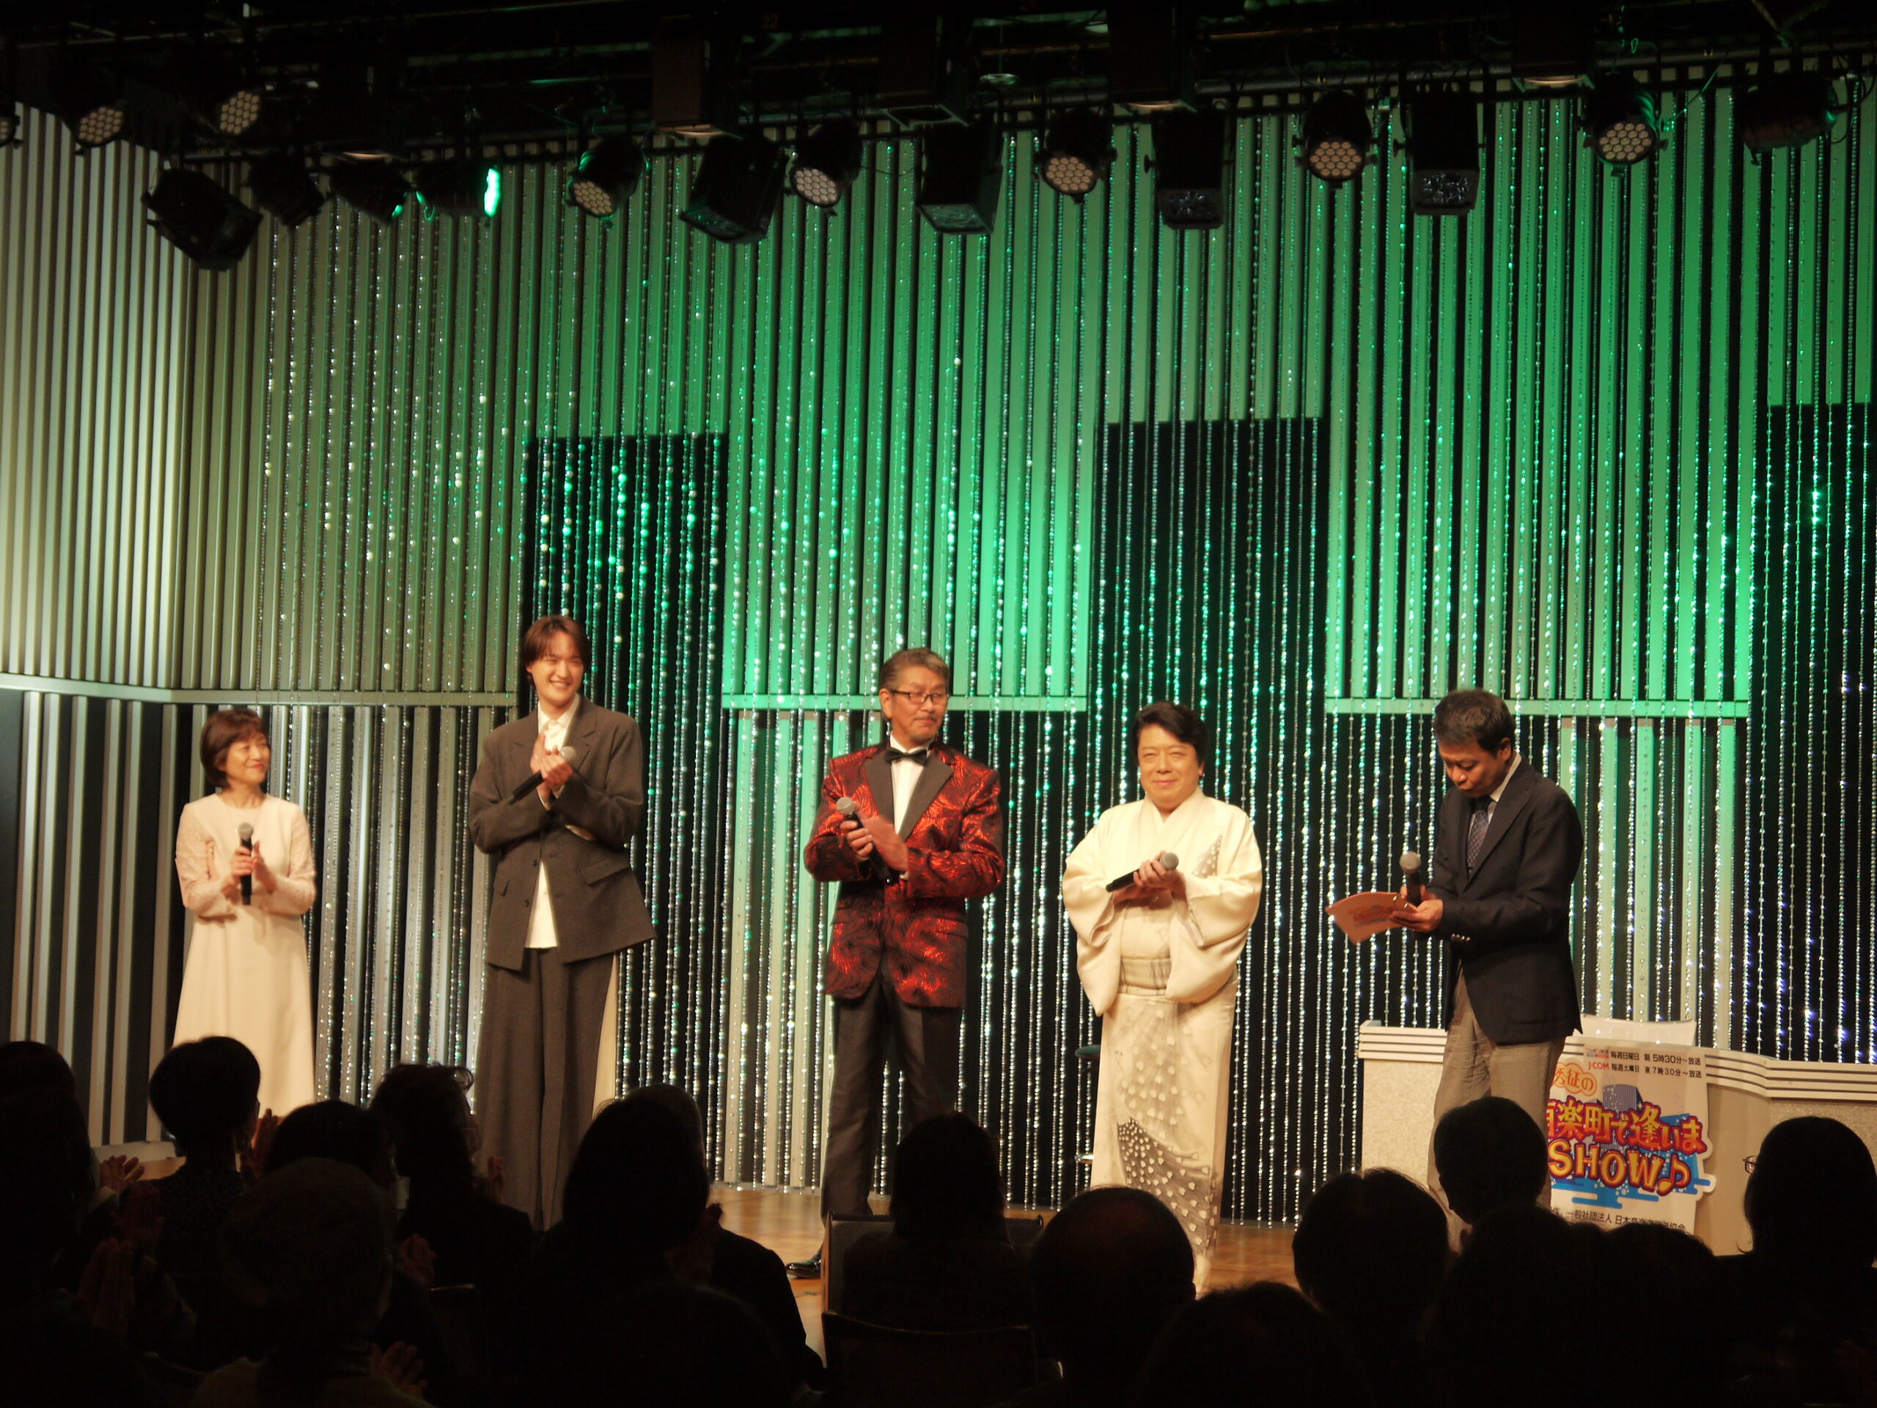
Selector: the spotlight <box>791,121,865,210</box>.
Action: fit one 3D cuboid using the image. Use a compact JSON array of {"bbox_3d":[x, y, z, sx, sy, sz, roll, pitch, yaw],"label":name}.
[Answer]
[{"bbox_3d":[-0.360,-1.741,10.856,0.220,0.235,0.205,-1,-39,49],"label":"spotlight"}]

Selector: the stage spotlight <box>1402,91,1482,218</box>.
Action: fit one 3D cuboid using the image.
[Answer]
[{"bbox_3d":[1.499,-1.641,10.048,0.220,0.290,0.210,2,-28,2],"label":"stage spotlight"}]

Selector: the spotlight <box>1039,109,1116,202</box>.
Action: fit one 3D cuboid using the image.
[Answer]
[{"bbox_3d":[0.434,-1.716,10.512,0.220,0.235,0.205,0,-33,32],"label":"spotlight"}]

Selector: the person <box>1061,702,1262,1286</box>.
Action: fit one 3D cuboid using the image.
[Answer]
[{"bbox_3d":[0.595,0.800,8.962,0.560,1.615,0.420,1,-3,10],"label":"person"}]

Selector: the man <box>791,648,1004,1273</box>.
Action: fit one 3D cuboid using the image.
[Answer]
[{"bbox_3d":[-0.107,0.721,9.300,0.550,1.743,0.450,1,-3,16],"label":"man"}]

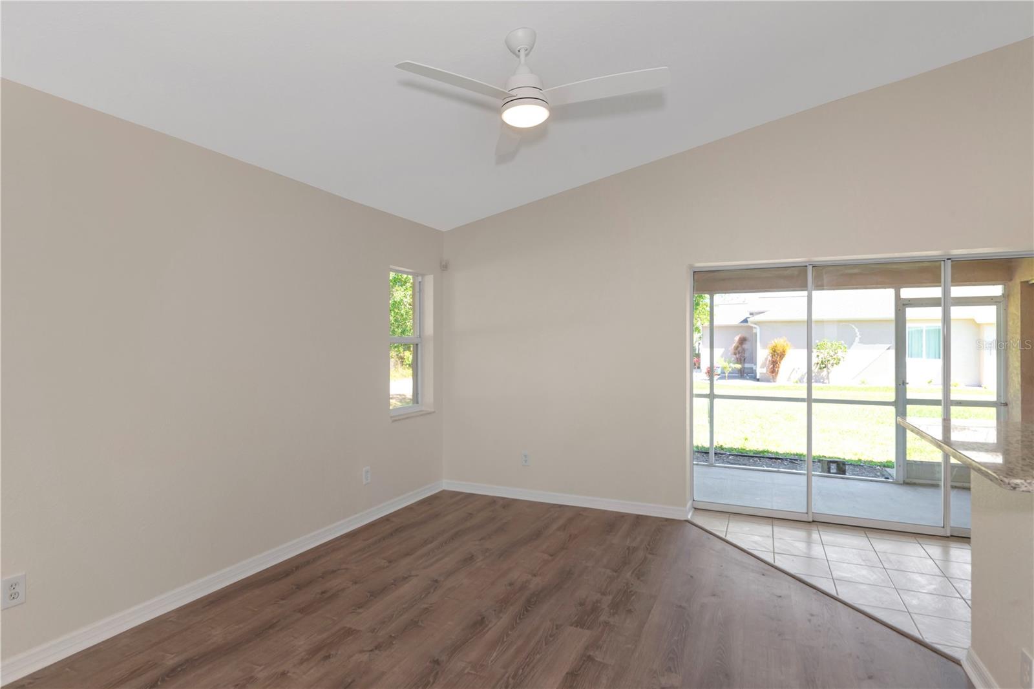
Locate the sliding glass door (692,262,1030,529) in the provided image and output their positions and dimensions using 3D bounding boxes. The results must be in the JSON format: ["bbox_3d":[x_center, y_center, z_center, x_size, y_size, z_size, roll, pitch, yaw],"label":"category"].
[{"bbox_3d":[2.575,0.364,4.119,2.420,2.029,0.120,0,0,24],"label":"sliding glass door"}]

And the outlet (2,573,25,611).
[{"bbox_3d":[-2.068,1.016,2.241,0.009,0.119,0.076,0,0,24],"label":"outlet"}]

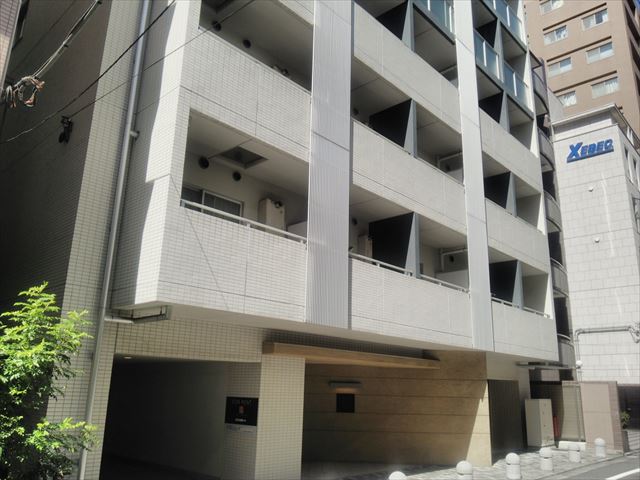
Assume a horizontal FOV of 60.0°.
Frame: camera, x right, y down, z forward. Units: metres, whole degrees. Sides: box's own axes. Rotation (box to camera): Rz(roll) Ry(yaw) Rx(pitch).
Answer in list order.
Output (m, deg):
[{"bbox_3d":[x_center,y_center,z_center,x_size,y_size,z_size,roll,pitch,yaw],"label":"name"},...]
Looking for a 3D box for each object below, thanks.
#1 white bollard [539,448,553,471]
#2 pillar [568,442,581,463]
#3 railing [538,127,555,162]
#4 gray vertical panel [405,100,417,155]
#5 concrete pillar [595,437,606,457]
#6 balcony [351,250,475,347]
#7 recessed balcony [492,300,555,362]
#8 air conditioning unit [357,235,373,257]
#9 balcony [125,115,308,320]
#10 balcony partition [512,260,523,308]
[{"bbox_3d":[5.358,5.174,13.149,0.290,0.500,0.290,-12,-20,40],"label":"white bollard"},{"bbox_3d":[6.765,5.649,14.775,0.290,0.500,0.290,-12,-20,40],"label":"pillar"},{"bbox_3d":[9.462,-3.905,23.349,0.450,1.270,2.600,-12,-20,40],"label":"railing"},{"bbox_3d":[2.039,-2.480,12.632,0.300,1.430,0.170,-12,-20,40],"label":"gray vertical panel"},{"bbox_3d":[8.138,6.050,16.129,0.290,0.500,0.290,-12,-20,40],"label":"concrete pillar"},{"bbox_3d":[1.663,1.480,11.856,1.100,1.354,4.612,-12,-20,40],"label":"balcony"},{"bbox_3d":[5.425,2.686,15.906,1.100,1.324,4.422,-12,-20,40],"label":"recessed balcony"},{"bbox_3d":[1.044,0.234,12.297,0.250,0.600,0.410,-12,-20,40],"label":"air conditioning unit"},{"bbox_3d":[-1.541,-0.199,8.610,1.150,2.745,2.678,-12,-20,40],"label":"balcony"},{"bbox_3d":[5.622,1.299,15.830,0.300,1.420,0.190,-12,-20,40],"label":"balcony partition"}]

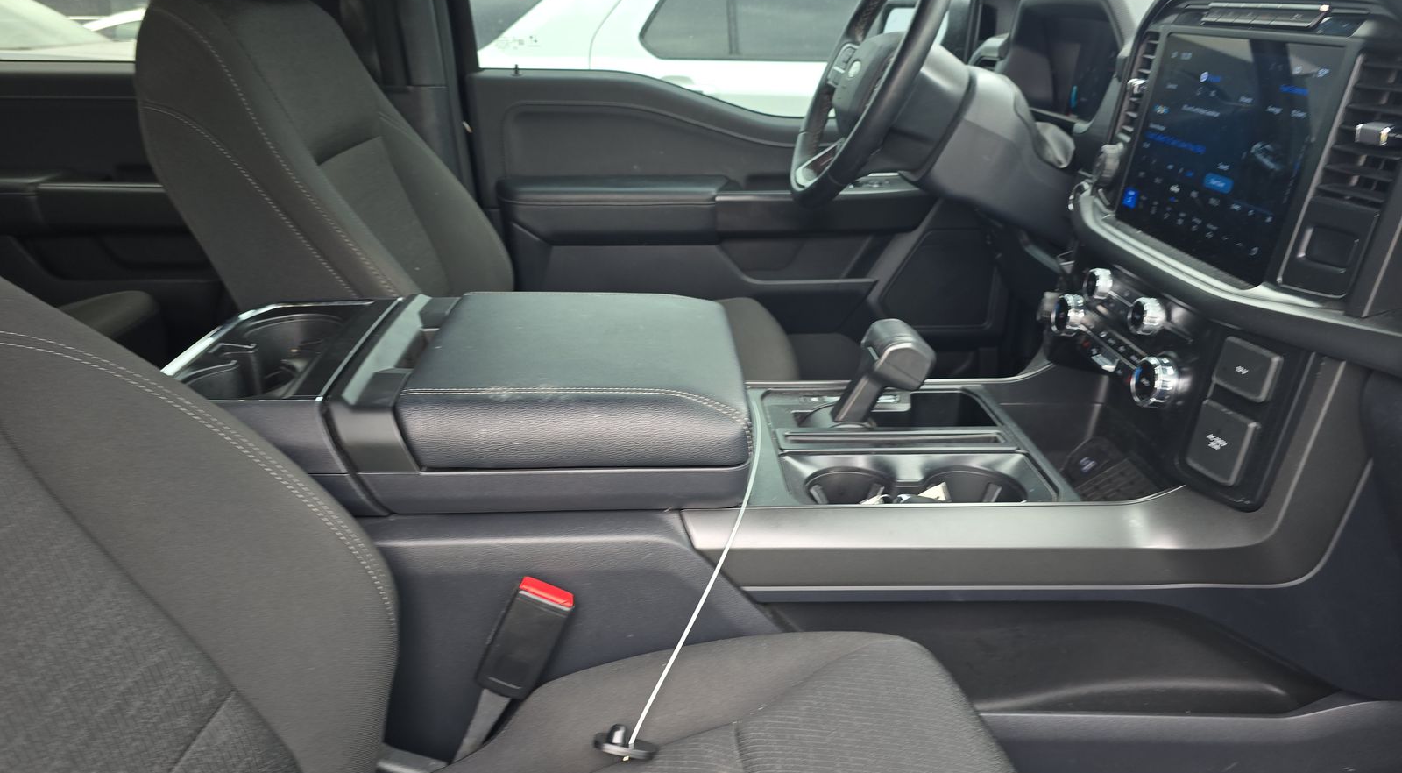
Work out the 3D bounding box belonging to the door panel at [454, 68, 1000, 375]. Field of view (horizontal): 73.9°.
[{"bbox_3d":[0.103,-0.263,1.683,0.970,0.600,0.140,0,23,-2],"label":"door panel"}]

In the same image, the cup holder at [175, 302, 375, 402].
[{"bbox_3d":[-0.389,-0.005,0.869,0.150,0.080,0.250,0,23,-2],"label":"cup holder"}]

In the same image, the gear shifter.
[{"bbox_3d":[0.170,-0.018,0.961,0.125,0.112,0.075,0,23,-2],"label":"gear shifter"}]

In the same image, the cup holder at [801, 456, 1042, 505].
[{"bbox_3d":[0.196,0.119,0.862,0.205,0.075,0.105,0,23,-2],"label":"cup holder"}]

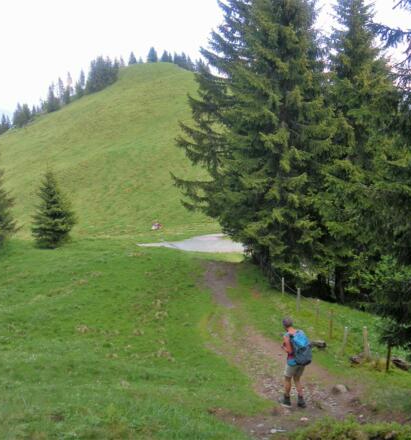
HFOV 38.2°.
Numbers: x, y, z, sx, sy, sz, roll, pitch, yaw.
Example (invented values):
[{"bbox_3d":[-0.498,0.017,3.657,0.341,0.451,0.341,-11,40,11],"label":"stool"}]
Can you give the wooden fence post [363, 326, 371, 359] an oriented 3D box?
[{"bbox_3d":[4.884,3.716,18.000,0.130,0.970,0.130,-2,3,0],"label":"wooden fence post"}]

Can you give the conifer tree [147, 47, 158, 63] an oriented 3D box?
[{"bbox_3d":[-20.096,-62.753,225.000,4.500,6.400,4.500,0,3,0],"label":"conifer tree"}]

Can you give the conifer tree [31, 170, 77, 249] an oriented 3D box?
[{"bbox_3d":[-11.783,-0.814,46.000,3.600,6.100,3.600,0,3,0],"label":"conifer tree"}]

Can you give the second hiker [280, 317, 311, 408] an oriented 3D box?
[{"bbox_3d":[1.668,2.623,11.000,0.580,1.680,0.540,3,4,41],"label":"second hiker"}]

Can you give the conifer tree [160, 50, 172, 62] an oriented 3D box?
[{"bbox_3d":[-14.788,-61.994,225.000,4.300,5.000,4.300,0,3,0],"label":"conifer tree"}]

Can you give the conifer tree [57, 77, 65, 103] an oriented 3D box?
[{"bbox_3d":[-54.980,-49.103,225.000,3.400,10.800,3.400,0,3,0],"label":"conifer tree"}]

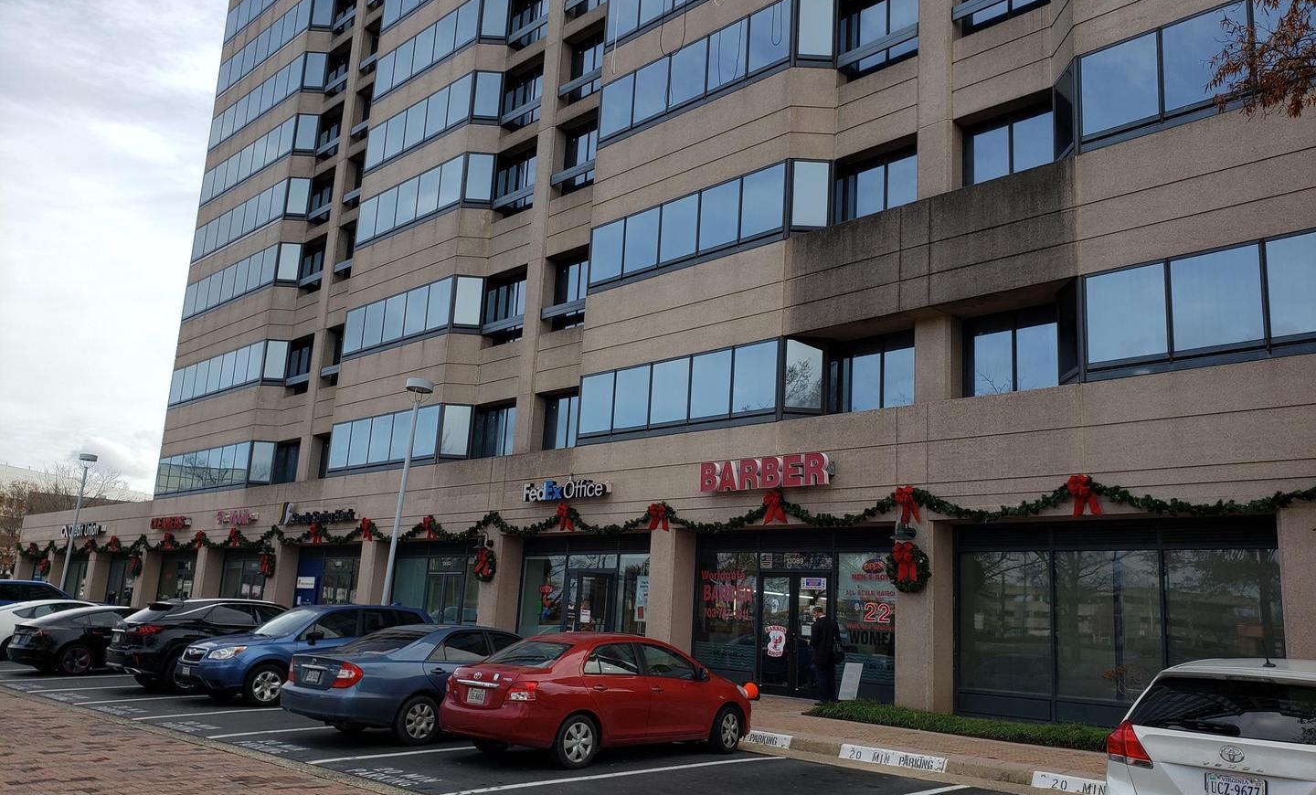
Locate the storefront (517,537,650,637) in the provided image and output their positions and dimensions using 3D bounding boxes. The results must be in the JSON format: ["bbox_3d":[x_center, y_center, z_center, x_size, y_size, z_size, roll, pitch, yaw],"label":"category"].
[{"bbox_3d":[-1.716,5.026,23.862,5.350,3.340,0.350,-9,-18,43],"label":"storefront"}]

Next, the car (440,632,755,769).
[{"bbox_3d":[-0.582,3.692,12.328,1.710,1.450,4.320,-9,-16,44],"label":"car"}]

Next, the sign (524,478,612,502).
[{"bbox_3d":[-2.169,2.183,23.644,2.920,0.500,0.300,-9,-16,43],"label":"sign"}]

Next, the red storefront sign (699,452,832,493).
[{"bbox_3d":[2.116,1.546,19.973,3.200,0.610,0.280,-9,-18,43],"label":"red storefront sign"}]

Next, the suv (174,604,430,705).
[{"bbox_3d":[-6.054,4.583,17.746,1.800,1.700,4.600,-8,-16,42],"label":"suv"}]

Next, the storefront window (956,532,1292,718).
[{"bbox_3d":[7.087,3.564,15.631,5.250,3.240,0.350,-9,-18,43],"label":"storefront window"}]

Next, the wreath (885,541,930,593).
[{"bbox_3d":[4.310,2.937,17.060,0.860,0.880,0.250,-9,-16,43],"label":"wreath"}]

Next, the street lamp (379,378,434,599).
[{"bbox_3d":[-5.741,2.769,21.856,0.600,6.500,0.600,-8,-19,43],"label":"street lamp"}]

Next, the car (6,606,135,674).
[{"bbox_3d":[-12.017,5.513,22.601,1.880,1.440,4.690,-9,-18,43],"label":"car"}]

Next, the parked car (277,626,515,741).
[{"bbox_3d":[-2.669,3.913,13.727,1.800,1.490,4.800,-8,-16,42],"label":"parked car"}]

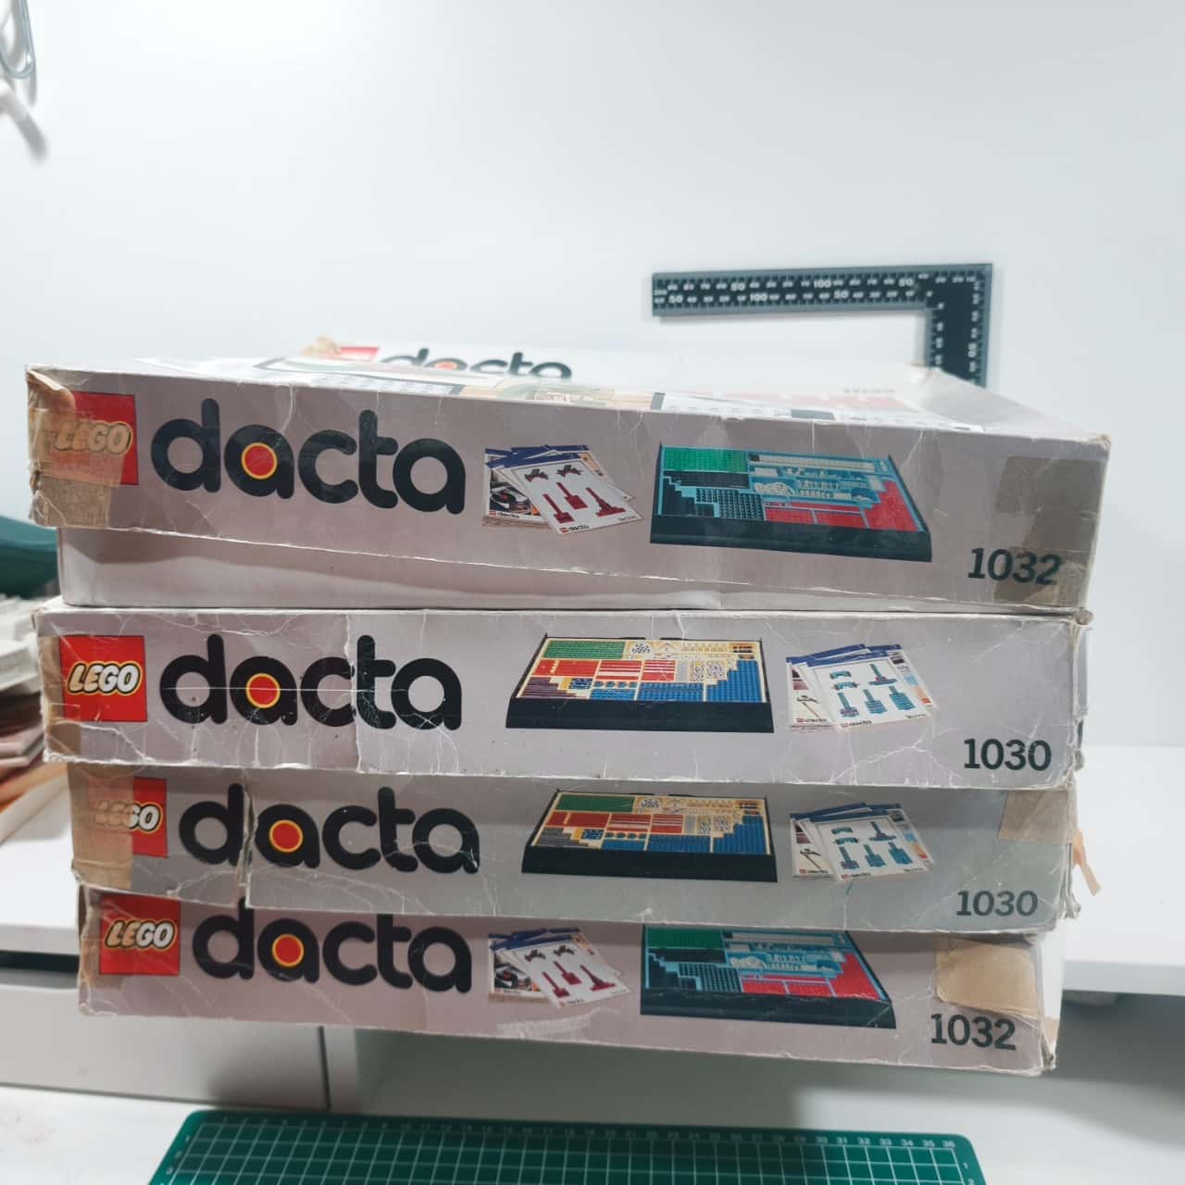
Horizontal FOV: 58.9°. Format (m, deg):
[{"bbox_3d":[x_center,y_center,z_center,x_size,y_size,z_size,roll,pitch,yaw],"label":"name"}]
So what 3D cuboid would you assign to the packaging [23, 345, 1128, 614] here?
[{"bbox_3d":[-0.004,-0.073,0.505,0.380,0.083,0.285,3,14,5],"label":"packaging"}]

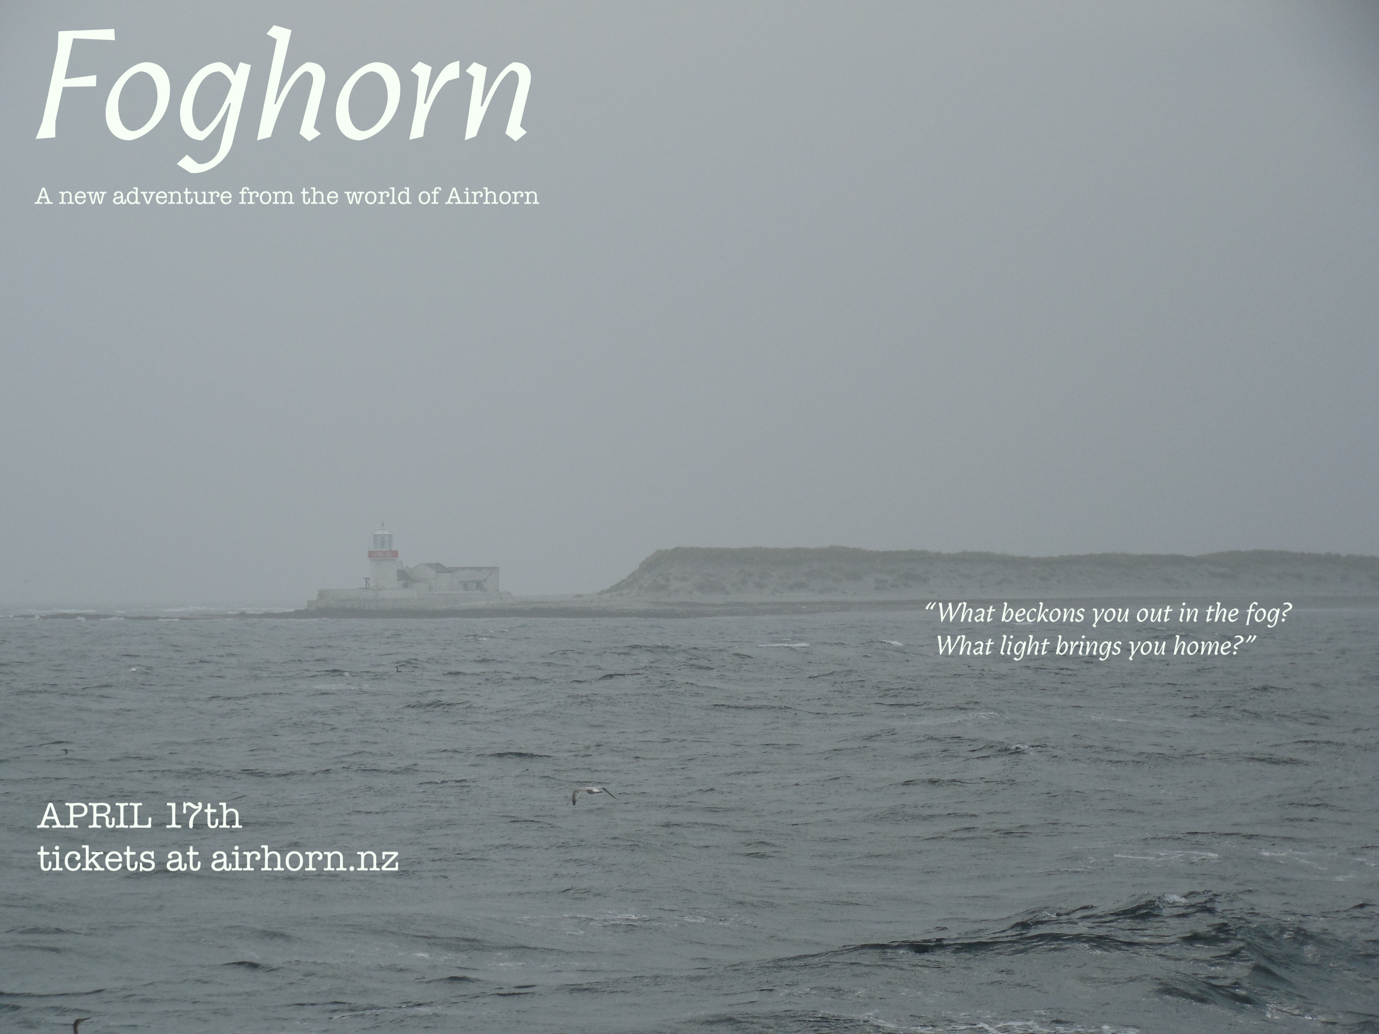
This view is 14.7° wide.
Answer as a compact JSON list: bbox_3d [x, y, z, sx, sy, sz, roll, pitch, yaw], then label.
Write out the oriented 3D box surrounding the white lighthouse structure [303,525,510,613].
[{"bbox_3d":[-50.300,9.200,950.000,34.500,15.100,21.000,0,-1,0],"label":"white lighthouse structure"}]

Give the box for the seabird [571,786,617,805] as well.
[{"bbox_3d":[-1.700,4.960,95.000,1.020,0.330,0.460,1,-1,-40],"label":"seabird"}]

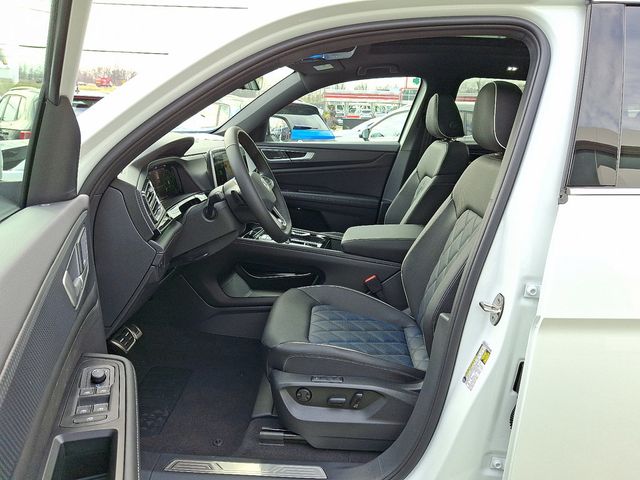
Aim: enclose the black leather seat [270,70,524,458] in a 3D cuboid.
[{"bbox_3d":[0.216,0.046,1.466,0.790,1.060,0.550,1,15,3],"label":"black leather seat"}]

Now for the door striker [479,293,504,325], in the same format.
[{"bbox_3d":[0.363,0.148,0.982,0.040,0.067,0.037,-2,15,-8],"label":"door striker"}]

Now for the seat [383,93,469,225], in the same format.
[{"bbox_3d":[0.261,-0.153,2.218,0.790,1.060,0.550,1,15,3],"label":"seat"}]

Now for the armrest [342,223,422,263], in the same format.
[{"bbox_3d":[0.268,0.013,1.858,0.370,0.090,0.220,1,15,3],"label":"armrest"}]

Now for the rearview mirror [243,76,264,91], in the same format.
[{"bbox_3d":[-0.271,-0.604,1.732,0.050,0.070,0.240,5,16,18],"label":"rearview mirror"}]

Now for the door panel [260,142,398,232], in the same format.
[{"bbox_3d":[0.027,-0.231,2.590,0.840,0.620,0.130,1,15,3],"label":"door panel"}]

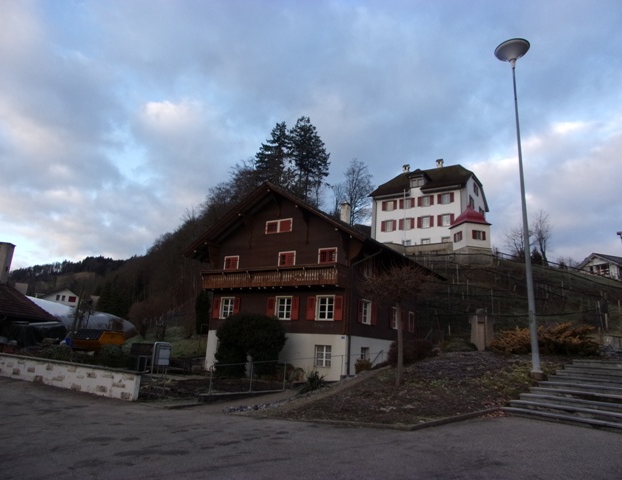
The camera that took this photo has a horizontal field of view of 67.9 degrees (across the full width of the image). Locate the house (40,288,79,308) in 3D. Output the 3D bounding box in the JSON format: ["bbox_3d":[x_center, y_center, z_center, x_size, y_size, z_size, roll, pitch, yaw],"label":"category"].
[{"bbox_3d":[-51.870,13.868,95.832,8.000,6.800,8.500,11,-16,-28],"label":"house"}]

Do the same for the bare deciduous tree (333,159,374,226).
[{"bbox_3d":[6.698,-6.519,74.553,6.600,14.205,6.200,3,-13,0],"label":"bare deciduous tree"}]

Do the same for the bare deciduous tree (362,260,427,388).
[{"bbox_3d":[2.594,2.453,13.742,1.950,3.640,1.900,1,-14,11],"label":"bare deciduous tree"}]

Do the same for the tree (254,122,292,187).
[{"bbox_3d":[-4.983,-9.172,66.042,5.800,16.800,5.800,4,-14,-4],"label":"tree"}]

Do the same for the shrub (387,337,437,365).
[{"bbox_3d":[4.661,5.181,21.435,2.200,1.201,1.800,3,-13,0],"label":"shrub"}]

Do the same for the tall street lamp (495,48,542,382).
[{"bbox_3d":[6.183,-1.303,13.423,1.130,10.278,1.130,3,-13,0],"label":"tall street lamp"}]

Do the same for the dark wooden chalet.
[{"bbox_3d":[0.634,3.432,31.463,13.300,11.200,12.700,-6,-17,34],"label":"dark wooden chalet"}]

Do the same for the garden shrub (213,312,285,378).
[{"bbox_3d":[-2.847,4.852,21.429,3.200,2.853,2.900,3,-13,0],"label":"garden shrub"}]

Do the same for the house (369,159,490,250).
[{"bbox_3d":[17.511,-4.121,68.192,14.100,15.400,13.200,-5,-17,31],"label":"house"}]

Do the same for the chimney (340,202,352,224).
[{"bbox_3d":[2.408,-1.827,31.792,0.520,1.576,0.520,-7,-17,36],"label":"chimney"}]

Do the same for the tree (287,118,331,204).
[{"bbox_3d":[-0.396,-10.265,76.383,7.100,22.216,6.800,3,-13,0],"label":"tree"}]

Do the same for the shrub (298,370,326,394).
[{"bbox_3d":[0.054,4.987,16.292,0.950,0.744,0.900,3,-13,0],"label":"shrub"}]

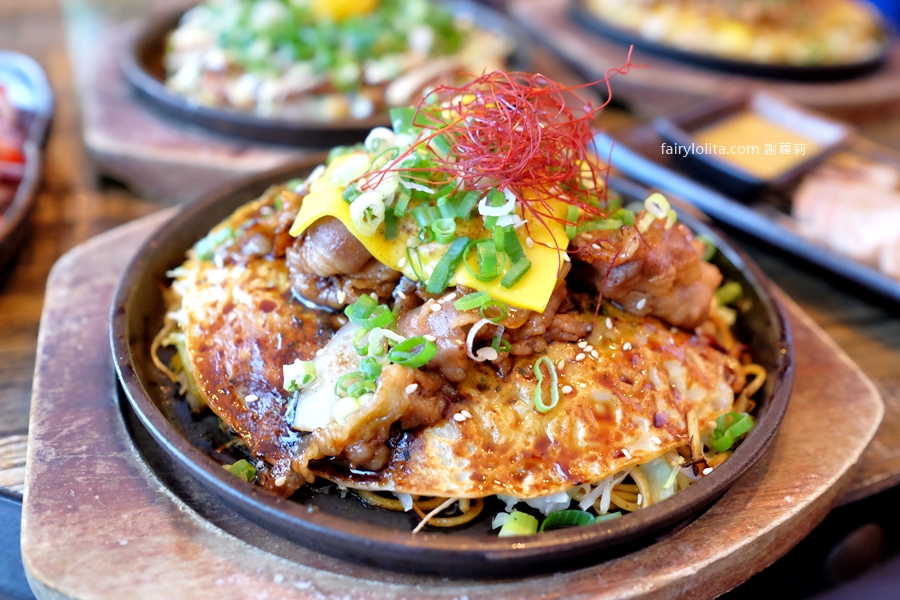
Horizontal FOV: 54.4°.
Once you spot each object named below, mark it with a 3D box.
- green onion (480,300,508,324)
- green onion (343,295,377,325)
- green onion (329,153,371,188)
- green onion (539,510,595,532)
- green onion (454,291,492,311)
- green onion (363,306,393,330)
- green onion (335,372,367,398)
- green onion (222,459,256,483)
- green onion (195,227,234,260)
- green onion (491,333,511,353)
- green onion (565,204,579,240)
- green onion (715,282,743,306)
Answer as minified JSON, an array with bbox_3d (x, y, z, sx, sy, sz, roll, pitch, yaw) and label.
[{"bbox_3d":[0.012,0.003,0.240,0.008,0.002,0.007,-2,45,2],"label":"green onion"},{"bbox_3d":[-0.025,0.003,0.244,0.009,0.005,0.008,4,36,0],"label":"green onion"},{"bbox_3d":[-0.032,-0.041,0.275,0.013,0.004,0.008,-23,47,1],"label":"green onion"},{"bbox_3d":[0.031,0.059,0.229,0.015,0.007,0.006,1,35,-5],"label":"green onion"},{"bbox_3d":[0.007,0.000,0.258,0.010,0.003,0.005,-13,52,-14],"label":"green onion"},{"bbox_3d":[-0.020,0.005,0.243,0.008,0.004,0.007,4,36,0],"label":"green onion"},{"bbox_3d":[-0.027,0.023,0.240,0.008,0.003,0.007,-5,57,7],"label":"green onion"},{"bbox_3d":[-0.057,0.046,0.237,0.009,0.005,0.006,19,37,20],"label":"green onion"},{"bbox_3d":[-0.080,-0.019,0.299,0.007,0.005,0.013,15,38,31],"label":"green onion"},{"bbox_3d":[0.014,0.012,0.250,0.005,0.005,0.004,4,55,0],"label":"green onion"},{"bbox_3d":[0.041,-0.026,0.292,0.004,0.011,0.006,4,50,0],"label":"green onion"},{"bbox_3d":[0.096,-0.002,0.300,0.005,0.005,0.010,28,41,29],"label":"green onion"}]

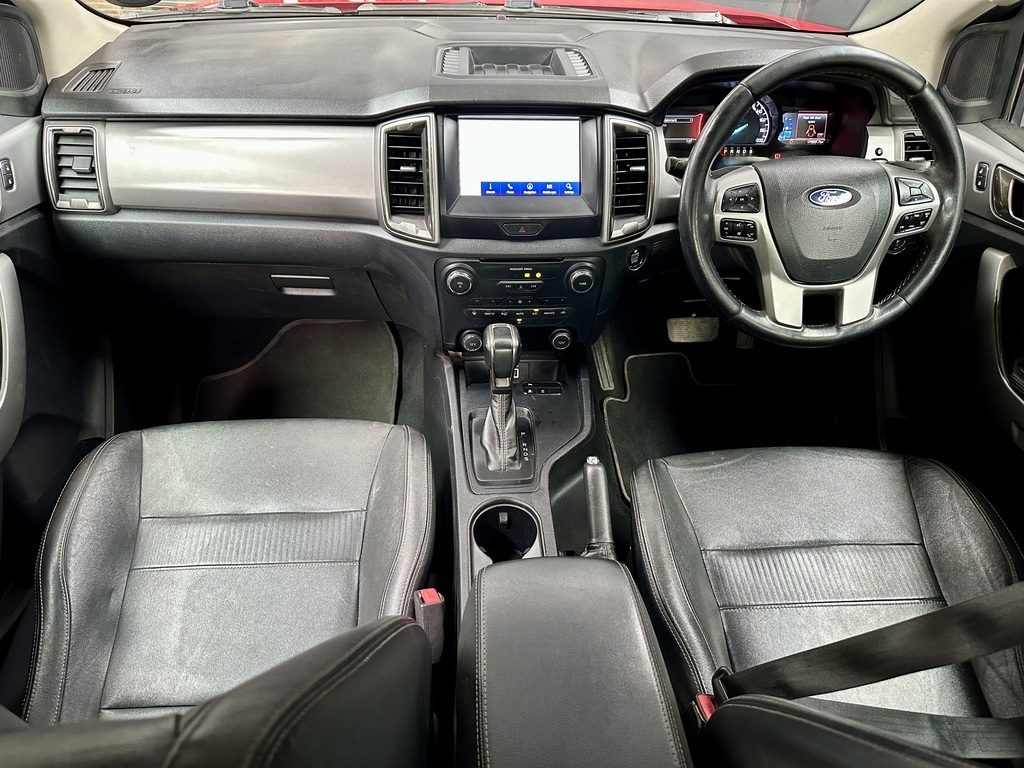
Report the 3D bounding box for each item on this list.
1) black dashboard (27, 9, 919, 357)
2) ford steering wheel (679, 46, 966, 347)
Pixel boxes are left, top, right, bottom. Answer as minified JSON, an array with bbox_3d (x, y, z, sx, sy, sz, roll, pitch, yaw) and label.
[{"bbox_3d":[-0.003,-0.362,1.210,1.430,0.390,0.560,-1,37,-5],"label":"black dashboard"},{"bbox_3d":[0.408,-0.242,0.954,0.380,0.380,0.100,-1,13,-4],"label":"ford steering wheel"}]

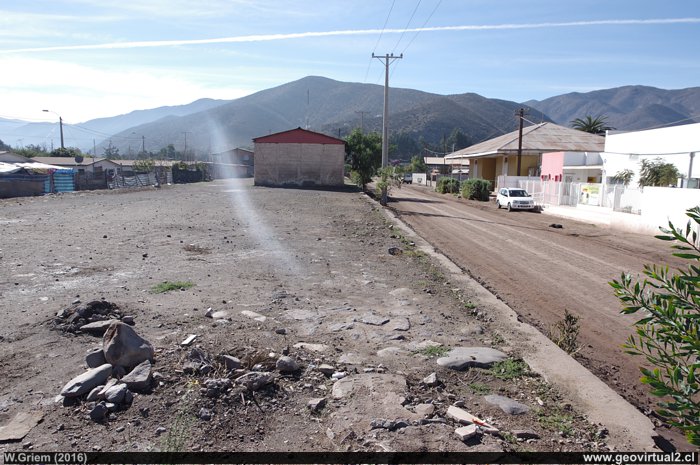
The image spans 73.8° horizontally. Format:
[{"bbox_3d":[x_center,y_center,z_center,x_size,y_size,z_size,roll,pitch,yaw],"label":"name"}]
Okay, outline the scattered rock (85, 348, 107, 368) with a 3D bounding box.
[{"bbox_3d":[-2.295,1.136,4.220,0.200,0.160,0.180,-4,8,-28],"label":"scattered rock"}]

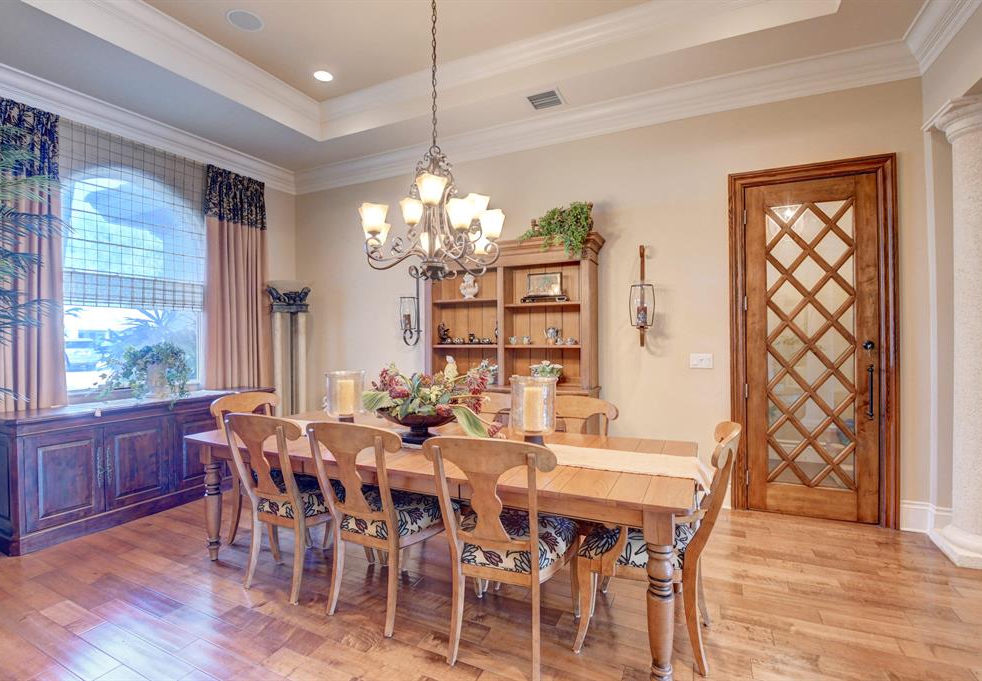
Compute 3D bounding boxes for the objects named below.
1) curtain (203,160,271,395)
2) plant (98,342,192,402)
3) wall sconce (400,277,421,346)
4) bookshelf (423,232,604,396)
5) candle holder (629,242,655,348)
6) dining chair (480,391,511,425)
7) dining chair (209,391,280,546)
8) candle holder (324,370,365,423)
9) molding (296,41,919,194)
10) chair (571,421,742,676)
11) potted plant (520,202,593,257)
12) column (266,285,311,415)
[{"bbox_3d":[-2.537,-0.172,4.295,0.150,2.990,0.600,-1,1,29],"label":"curtain"},{"bbox_3d":[-2.795,0.251,3.465,0.400,0.480,0.550,-1,1,29],"label":"plant"},{"bbox_3d":[-0.803,-0.346,4.234,0.180,0.800,0.260,-1,1,23],"label":"wall sconce"},{"bbox_3d":[0.155,0.242,3.750,1.620,2.130,0.430,-1,1,23],"label":"bookshelf"},{"bbox_3d":[1.198,-0.352,3.395,0.190,0.810,0.260,-1,1,23],"label":"candle holder"},{"bbox_3d":[-0.154,0.898,3.163,0.538,0.979,0.639,-1,0,25],"label":"dining chair"},{"bbox_3d":[-1.514,0.862,2.937,0.580,0.960,0.550,-1,1,28],"label":"dining chair"},{"bbox_3d":[-1.070,0.445,3.104,0.254,0.416,0.254,-1,0,26],"label":"candle holder"},{"bbox_3d":[0.292,-1.895,3.989,5.772,0.201,0.139,-1,0,22],"label":"molding"},{"bbox_3d":[0.781,0.884,1.980,0.639,0.989,0.538,-1,0,26],"label":"chair"},{"bbox_3d":[0.571,-0.967,3.713,0.588,0.446,0.365,-1,0,22],"label":"potted plant"},{"bbox_3d":[-2.246,0.398,4.728,0.426,2.038,0.426,-1,0,22],"label":"column"}]

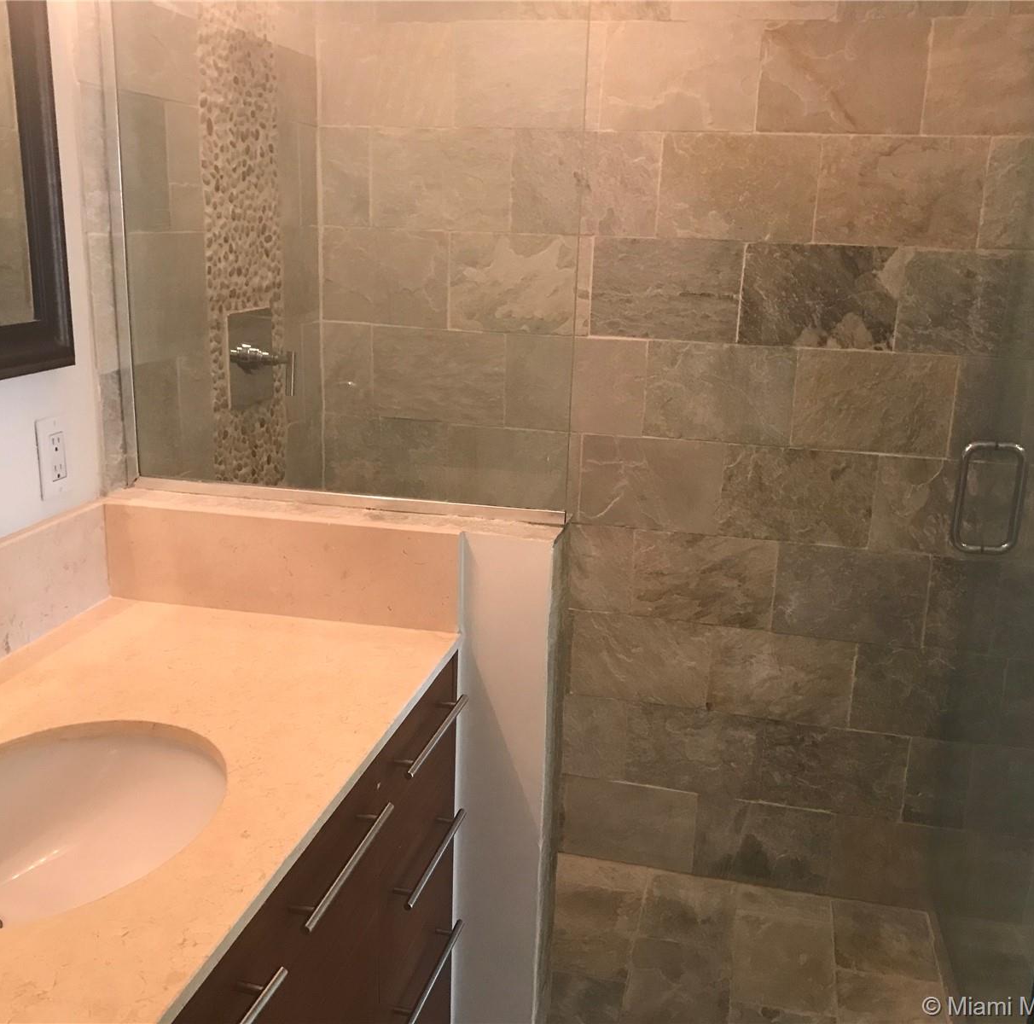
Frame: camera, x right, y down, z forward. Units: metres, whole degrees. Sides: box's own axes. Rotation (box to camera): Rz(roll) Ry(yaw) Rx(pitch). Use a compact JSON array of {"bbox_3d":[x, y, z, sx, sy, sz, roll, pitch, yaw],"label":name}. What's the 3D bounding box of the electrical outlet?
[{"bbox_3d":[-0.668,-0.080,1.599,0.008,0.116,0.070,5,15,12],"label":"electrical outlet"}]

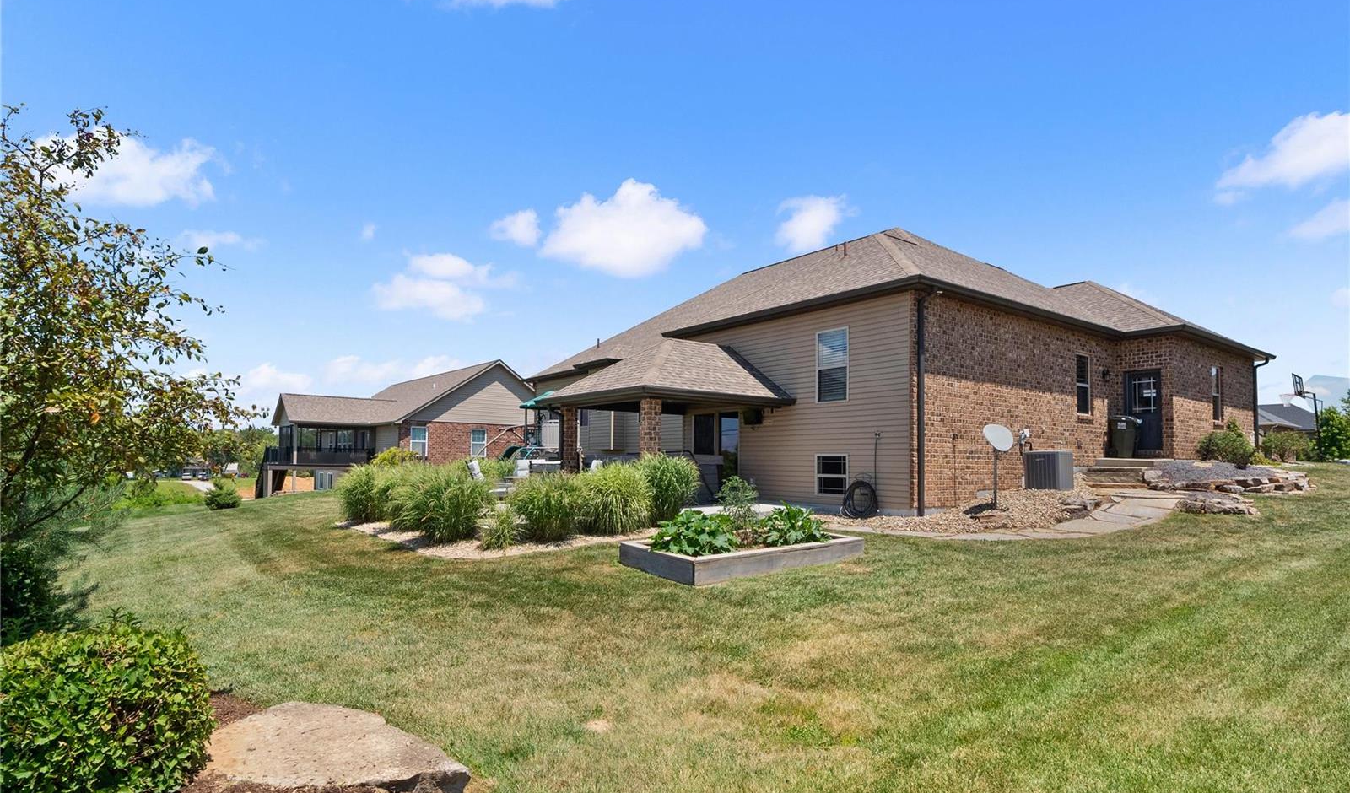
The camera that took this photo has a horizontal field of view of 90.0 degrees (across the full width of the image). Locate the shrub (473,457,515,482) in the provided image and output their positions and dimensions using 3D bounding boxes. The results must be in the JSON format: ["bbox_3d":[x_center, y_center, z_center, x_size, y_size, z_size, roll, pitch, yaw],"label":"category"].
[{"bbox_3d":[-3.832,1.788,14.300,0.950,0.950,0.950,2,-5,-15],"label":"shrub"}]

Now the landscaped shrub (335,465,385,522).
[{"bbox_3d":[-5.857,1.811,12.600,1.000,1.050,1.000,2,-5,-25],"label":"landscaped shrub"}]

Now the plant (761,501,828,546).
[{"bbox_3d":[1.350,1.441,7.750,0.780,0.460,0.750,-1,-5,10],"label":"plant"}]

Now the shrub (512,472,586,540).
[{"bbox_3d":[-1.826,1.591,9.700,1.100,0.980,1.050,1,-5,-11],"label":"shrub"}]

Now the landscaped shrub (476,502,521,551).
[{"bbox_3d":[-2.263,1.686,8.700,0.600,0.600,0.600,1,-5,-15],"label":"landscaped shrub"}]

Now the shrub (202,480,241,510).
[{"bbox_3d":[-14.093,3.068,21.000,1.100,0.960,1.050,3,-6,-34],"label":"shrub"}]

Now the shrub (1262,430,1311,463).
[{"bbox_3d":[20.355,1.670,22.500,1.400,1.080,1.300,-4,-6,42],"label":"shrub"}]

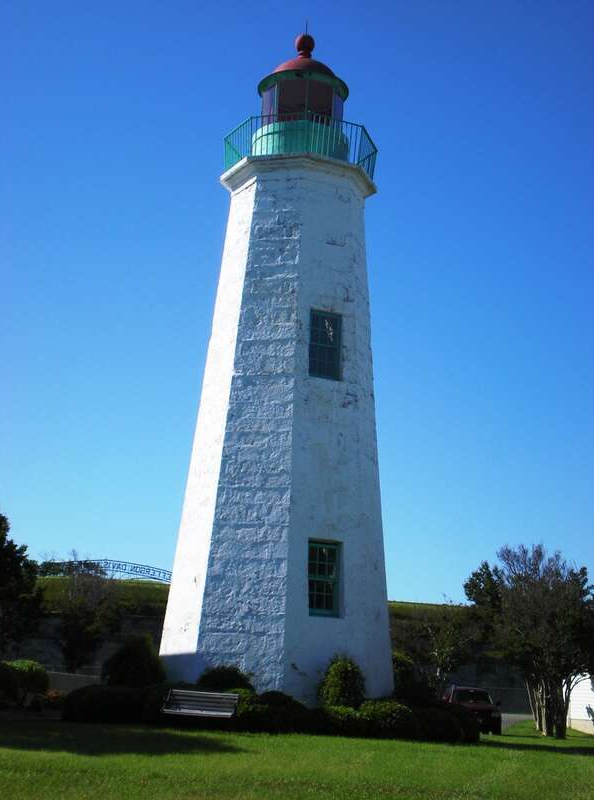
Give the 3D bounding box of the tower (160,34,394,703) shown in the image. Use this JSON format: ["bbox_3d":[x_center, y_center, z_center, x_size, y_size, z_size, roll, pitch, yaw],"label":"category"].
[{"bbox_3d":[-0.154,-0.934,32.022,5.305,17.578,5.305,8,-13,-26],"label":"tower"}]

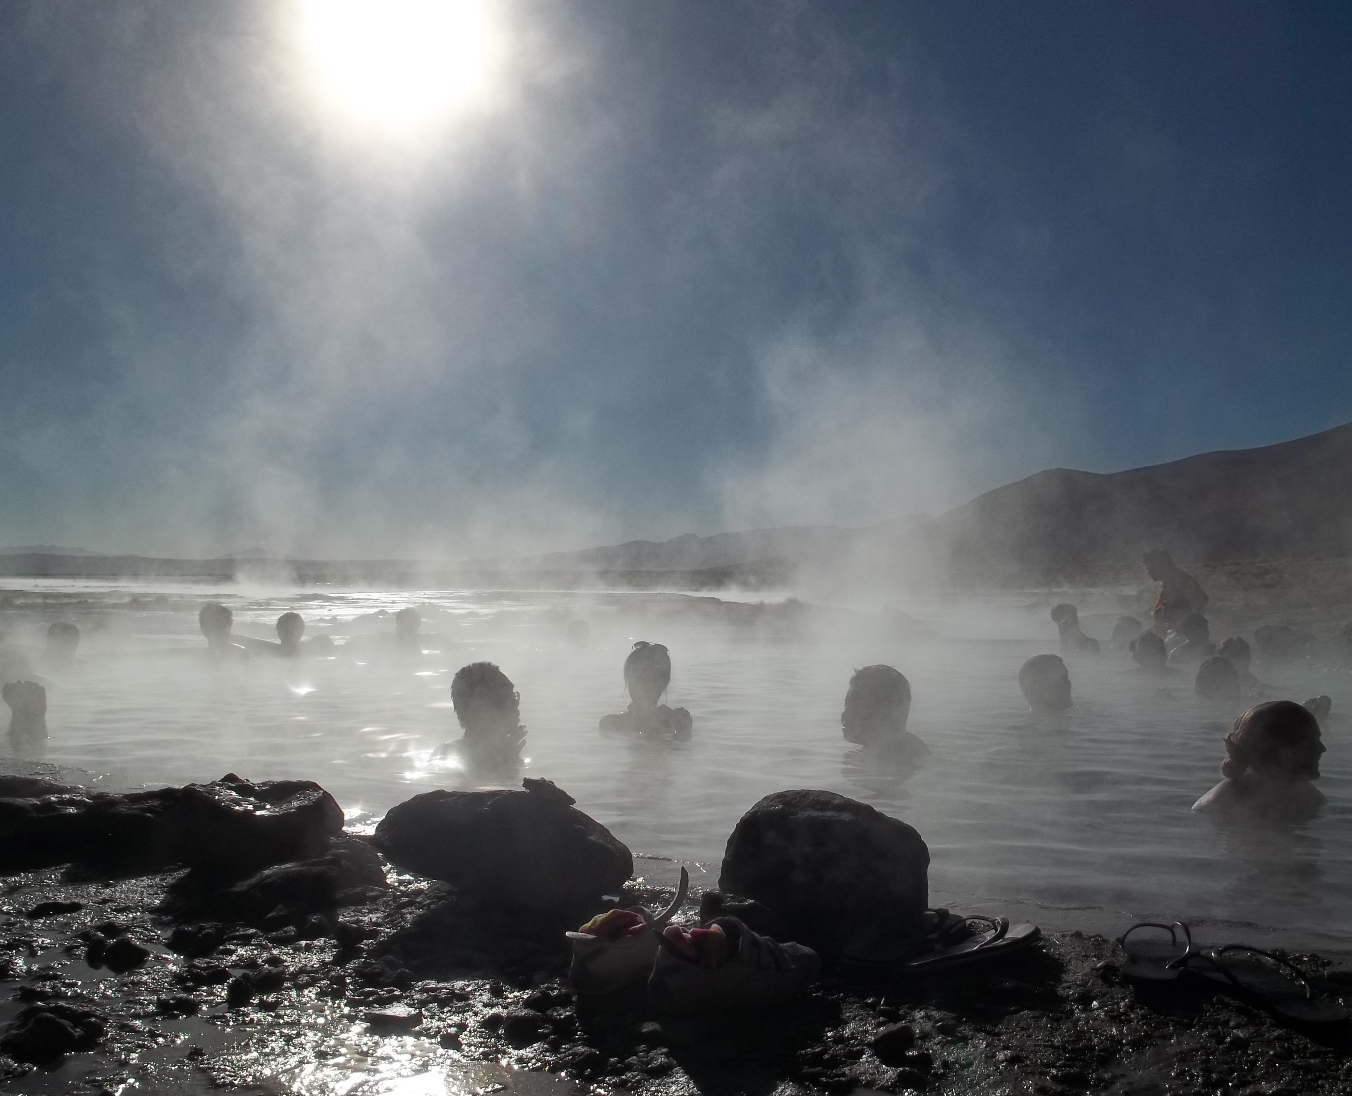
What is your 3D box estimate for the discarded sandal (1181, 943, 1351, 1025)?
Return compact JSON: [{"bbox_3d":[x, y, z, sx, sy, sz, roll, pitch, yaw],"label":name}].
[{"bbox_3d":[0.828,0.607,1.975,0.100,0.060,0.265,0,0,-13],"label":"discarded sandal"}]

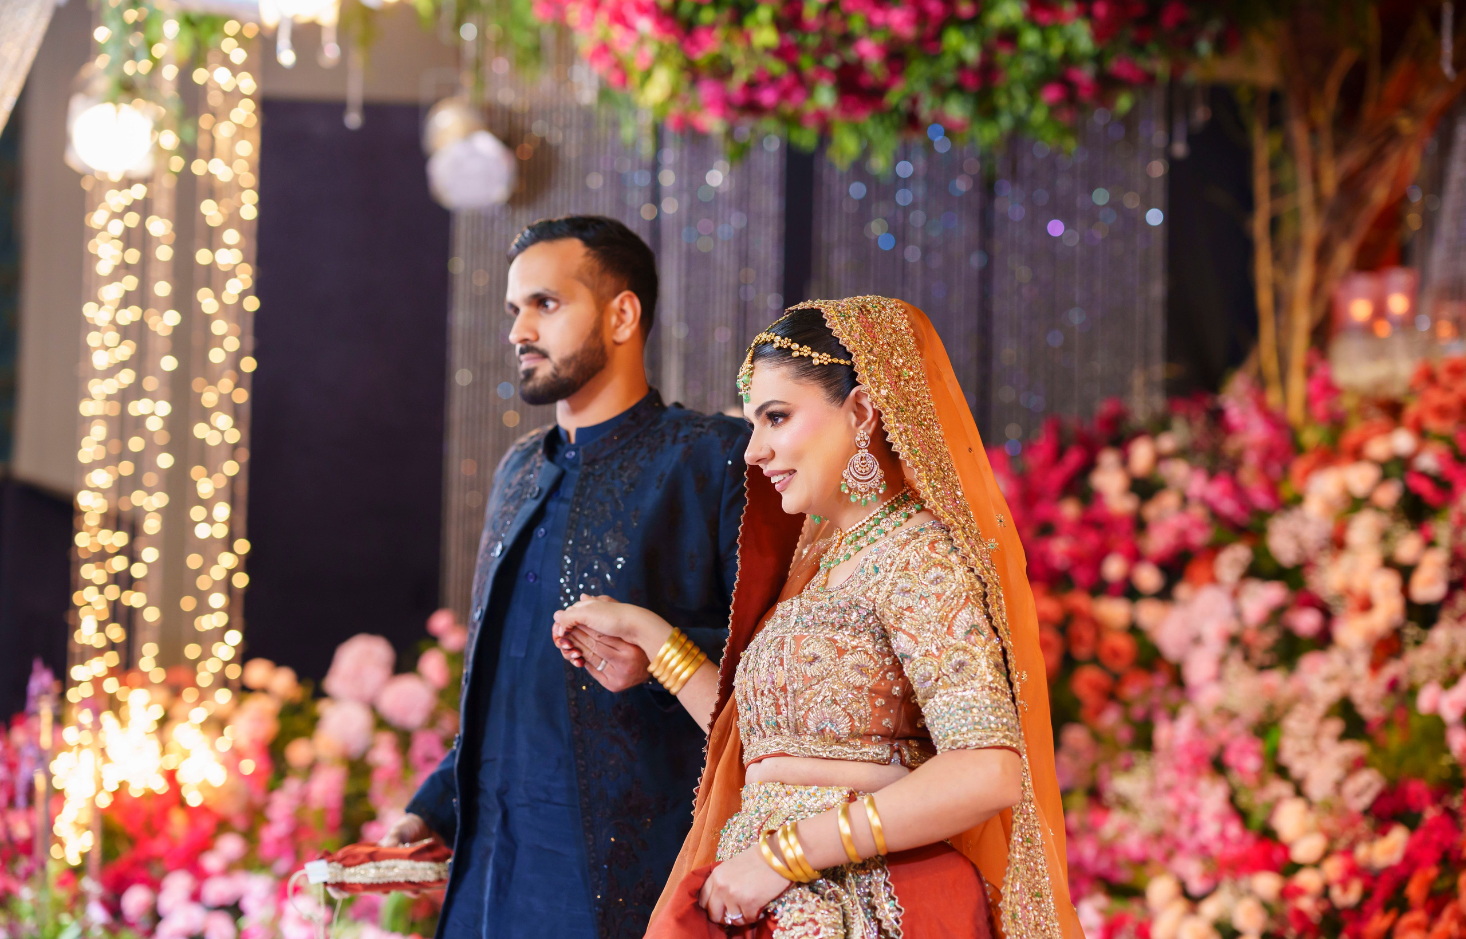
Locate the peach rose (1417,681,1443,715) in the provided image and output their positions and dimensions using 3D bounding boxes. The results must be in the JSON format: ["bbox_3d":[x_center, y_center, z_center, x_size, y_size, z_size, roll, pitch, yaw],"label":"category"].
[{"bbox_3d":[1.108,0.362,5.500,0.044,0.051,0.042,-1,-7,17],"label":"peach rose"}]

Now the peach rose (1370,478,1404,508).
[{"bbox_3d":[1.096,0.039,5.800,0.054,0.048,0.045,-1,-7,16],"label":"peach rose"}]

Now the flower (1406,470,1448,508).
[{"bbox_3d":[1.203,0.034,6.000,0.073,0.066,0.059,0,-6,15],"label":"flower"}]

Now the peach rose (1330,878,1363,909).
[{"bbox_3d":[0.975,0.671,5.500,0.053,0.051,0.046,-1,-7,15],"label":"peach rose"}]

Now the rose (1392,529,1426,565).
[{"bbox_3d":[1.169,0.135,5.980,0.059,0.061,0.053,0,-6,15],"label":"rose"}]

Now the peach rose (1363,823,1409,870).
[{"bbox_3d":[1.038,0.598,5.500,0.071,0.072,0.063,-1,-7,16],"label":"peach rose"}]

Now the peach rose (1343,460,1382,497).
[{"bbox_3d":[1.046,0.016,5.750,0.063,0.059,0.055,0,-3,16],"label":"peach rose"}]

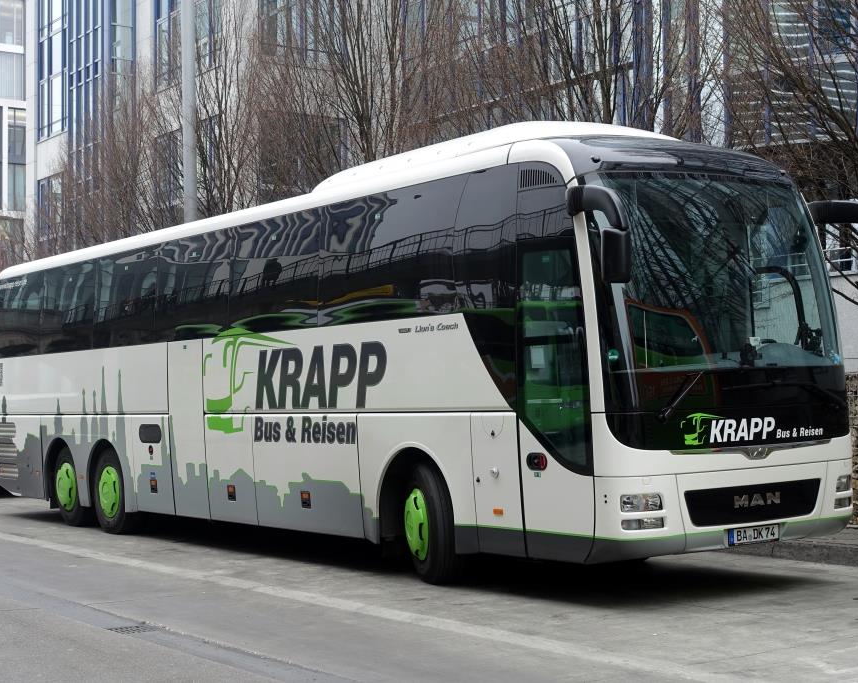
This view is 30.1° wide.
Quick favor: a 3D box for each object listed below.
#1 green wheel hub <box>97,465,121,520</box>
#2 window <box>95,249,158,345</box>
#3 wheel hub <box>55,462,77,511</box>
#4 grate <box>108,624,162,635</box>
[{"bbox_3d":[-3.795,1.785,18.874,0.120,0.600,0.600,-1,-2,-33],"label":"green wheel hub"},{"bbox_3d":[-3.486,-0.492,18.319,0.070,1.110,1.830,4,-4,-33],"label":"window"},{"bbox_3d":[-4.567,1.834,20.056,0.120,0.600,0.600,-1,-2,-33],"label":"wheel hub"},{"bbox_3d":[-2.092,2.062,11.303,0.330,0.040,0.390,-1,-2,-33],"label":"grate"}]

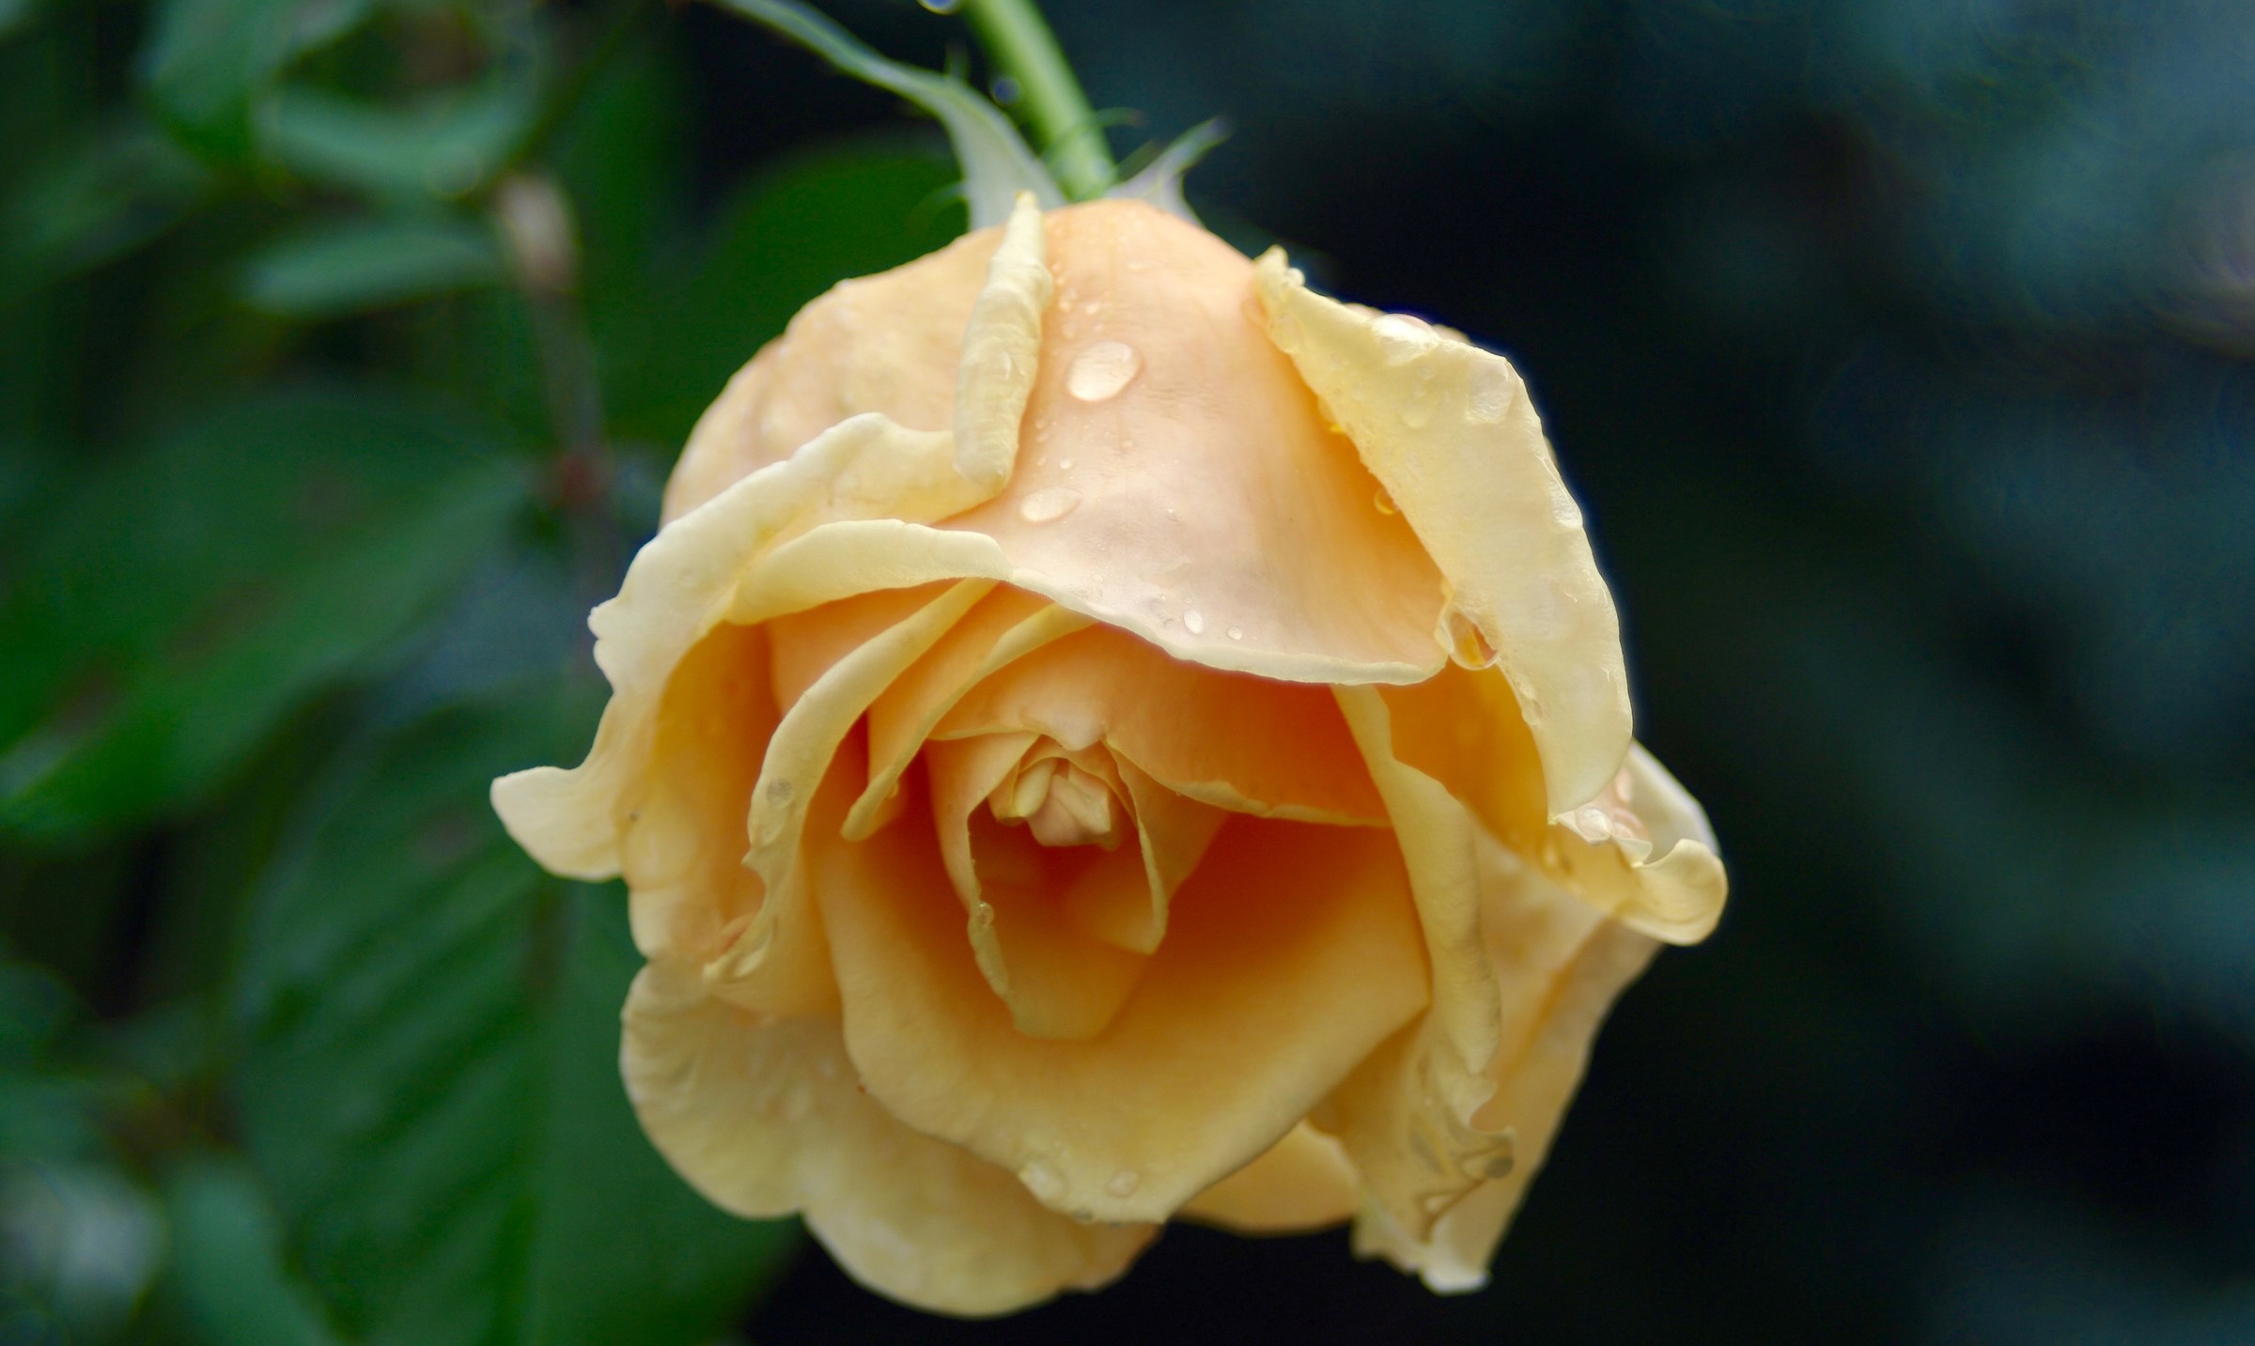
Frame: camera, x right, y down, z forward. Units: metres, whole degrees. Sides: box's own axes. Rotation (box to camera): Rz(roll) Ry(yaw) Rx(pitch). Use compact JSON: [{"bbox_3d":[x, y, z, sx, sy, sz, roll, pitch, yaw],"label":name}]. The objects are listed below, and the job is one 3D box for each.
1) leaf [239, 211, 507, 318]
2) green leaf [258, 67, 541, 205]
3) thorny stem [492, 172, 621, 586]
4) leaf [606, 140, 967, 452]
[{"bbox_3d":[-0.071,-0.038,0.750,0.025,0.009,0.016,0,0,0],"label":"leaf"},{"bbox_3d":[-0.069,-0.051,0.750,0.026,0.013,0.017,0,0,0],"label":"green leaf"},{"bbox_3d":[-0.053,-0.027,0.740,0.011,0.038,0.011,0,0,0],"label":"thorny stem"},{"bbox_3d":[-0.031,-0.034,0.715,0.034,0.029,0.020,0,0,0],"label":"leaf"}]

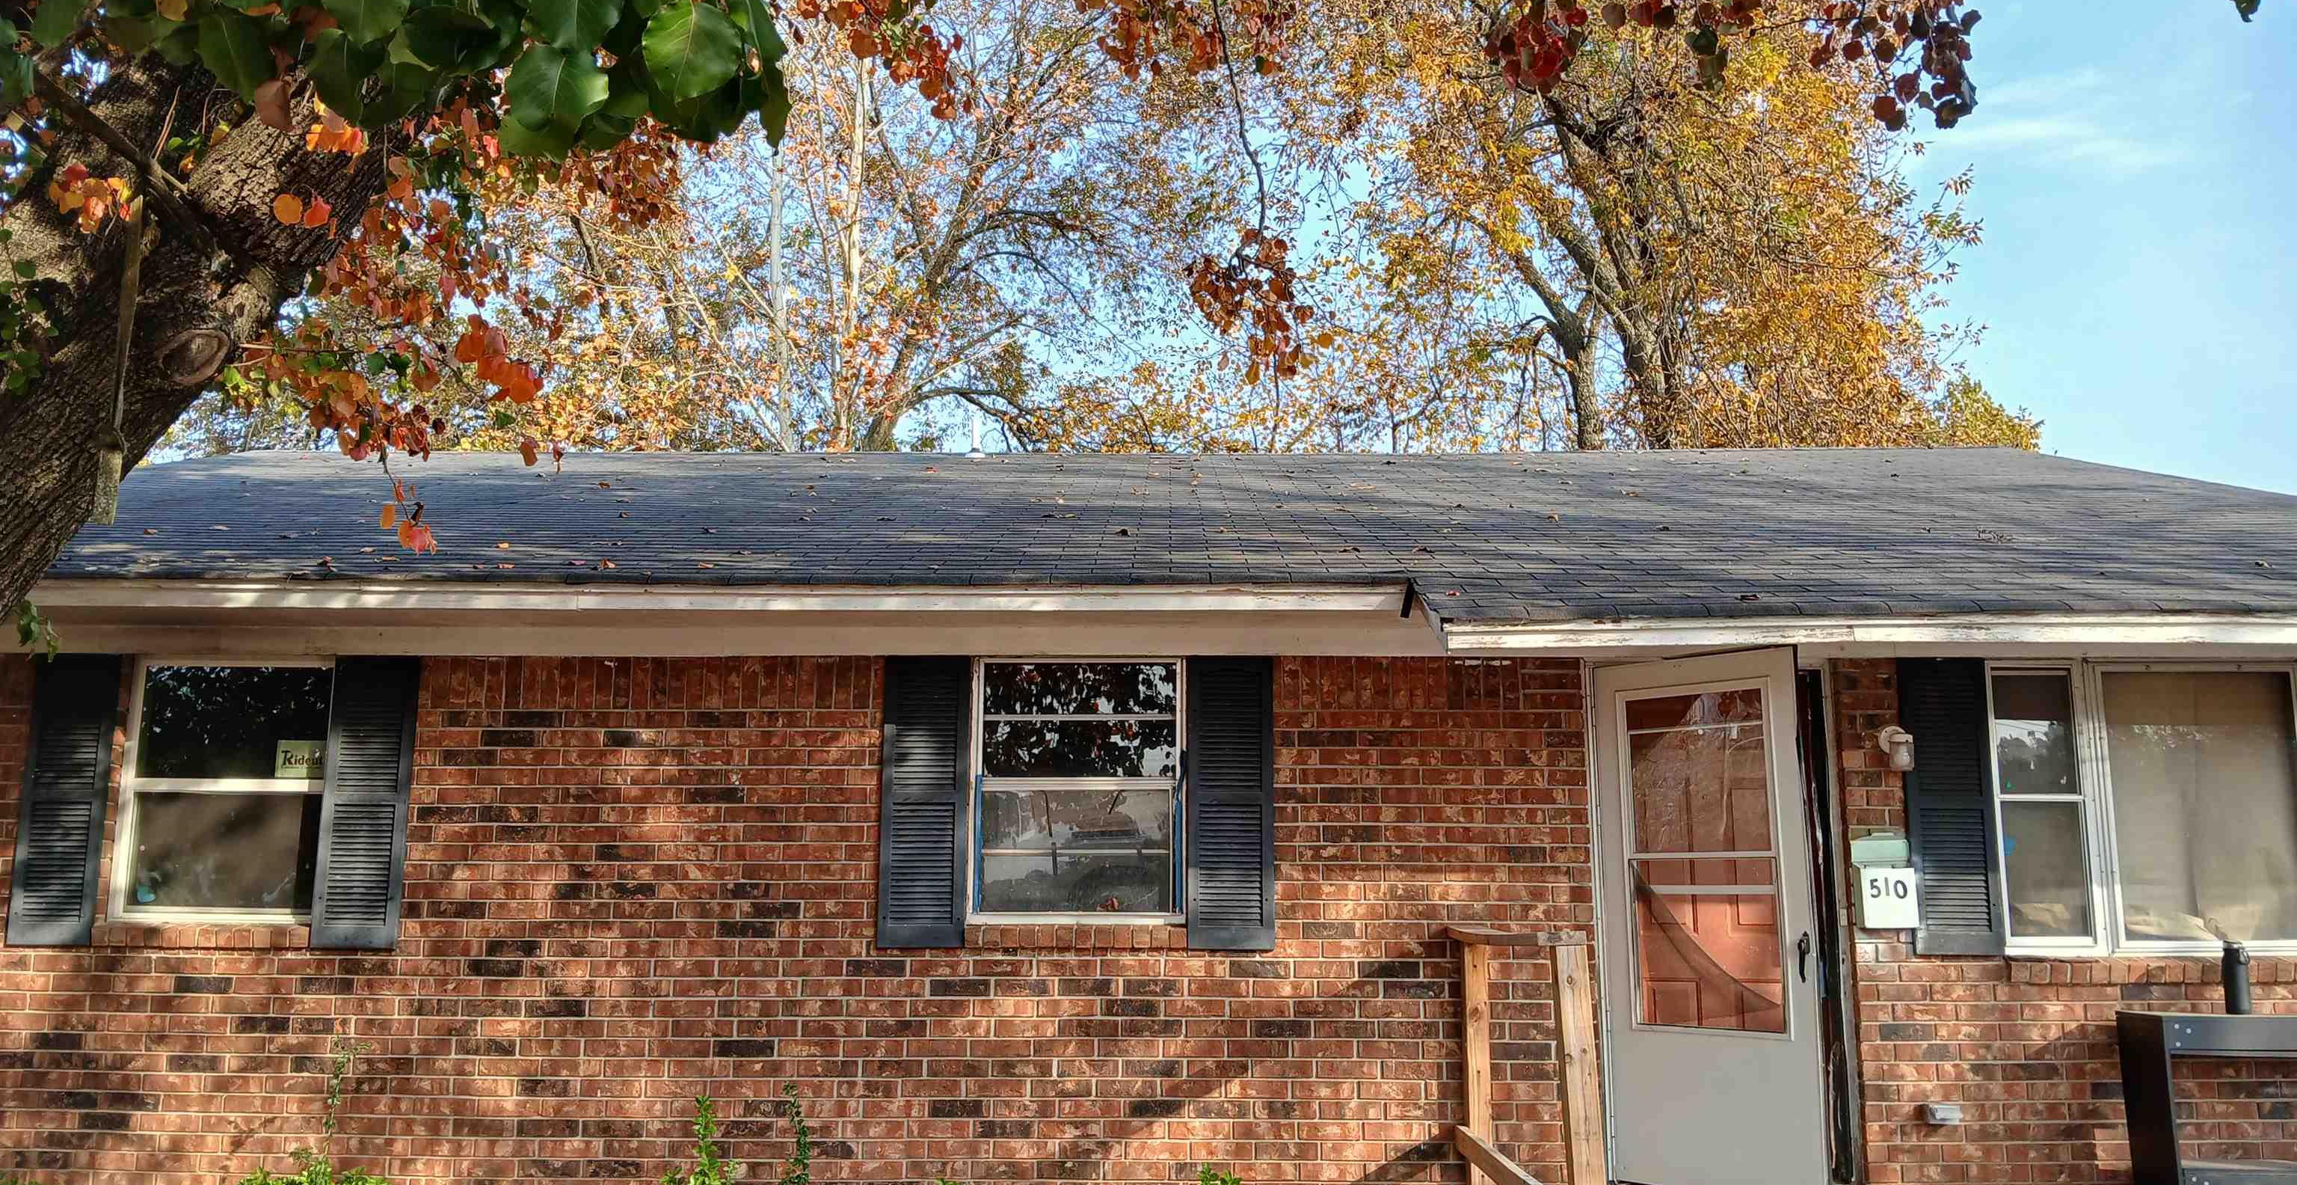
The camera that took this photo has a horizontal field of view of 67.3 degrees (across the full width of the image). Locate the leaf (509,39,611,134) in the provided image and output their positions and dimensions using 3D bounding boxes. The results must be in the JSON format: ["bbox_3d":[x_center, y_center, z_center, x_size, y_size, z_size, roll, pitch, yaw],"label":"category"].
[{"bbox_3d":[-0.410,-0.351,1.200,0.067,0.068,0.018,10,0,-21],"label":"leaf"}]

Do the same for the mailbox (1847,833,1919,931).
[{"bbox_3d":[2.933,1.148,6.868,0.226,0.374,0.110,0,-10,1],"label":"mailbox"}]

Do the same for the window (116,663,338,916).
[{"bbox_3d":[-3.838,0.822,7.182,0.860,1.094,0.090,0,-10,1],"label":"window"}]

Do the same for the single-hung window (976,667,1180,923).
[{"bbox_3d":[-0.287,0.800,6.995,0.850,1.050,0.100,0,-10,1],"label":"single-hung window"}]

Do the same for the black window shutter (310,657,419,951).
[{"bbox_3d":[-3.205,0.855,7.073,0.353,1.192,0.045,0,-9,2],"label":"black window shutter"}]

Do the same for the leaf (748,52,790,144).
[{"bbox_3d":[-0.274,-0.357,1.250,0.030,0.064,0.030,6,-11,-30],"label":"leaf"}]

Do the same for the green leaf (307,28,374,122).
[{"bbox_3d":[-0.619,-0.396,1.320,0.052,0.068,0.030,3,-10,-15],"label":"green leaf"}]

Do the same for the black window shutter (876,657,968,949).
[{"bbox_3d":[-0.906,0.842,6.988,0.350,1.171,0.045,0,-9,2],"label":"black window shutter"}]

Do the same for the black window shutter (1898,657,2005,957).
[{"bbox_3d":[3.229,0.850,6.950,0.352,1.201,0.040,0,-10,1],"label":"black window shutter"}]

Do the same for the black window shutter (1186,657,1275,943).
[{"bbox_3d":[0.335,0.842,6.941,0.346,1.173,0.045,0,-9,2],"label":"black window shutter"}]

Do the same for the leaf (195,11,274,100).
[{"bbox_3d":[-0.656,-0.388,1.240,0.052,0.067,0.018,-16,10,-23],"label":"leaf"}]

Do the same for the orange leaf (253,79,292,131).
[{"bbox_3d":[-0.711,-0.396,1.400,0.031,0.040,0.020,3,-10,-15],"label":"orange leaf"}]

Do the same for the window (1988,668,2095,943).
[{"bbox_3d":[3.550,0.838,6.859,0.352,1.088,0.080,0,-9,2],"label":"window"}]

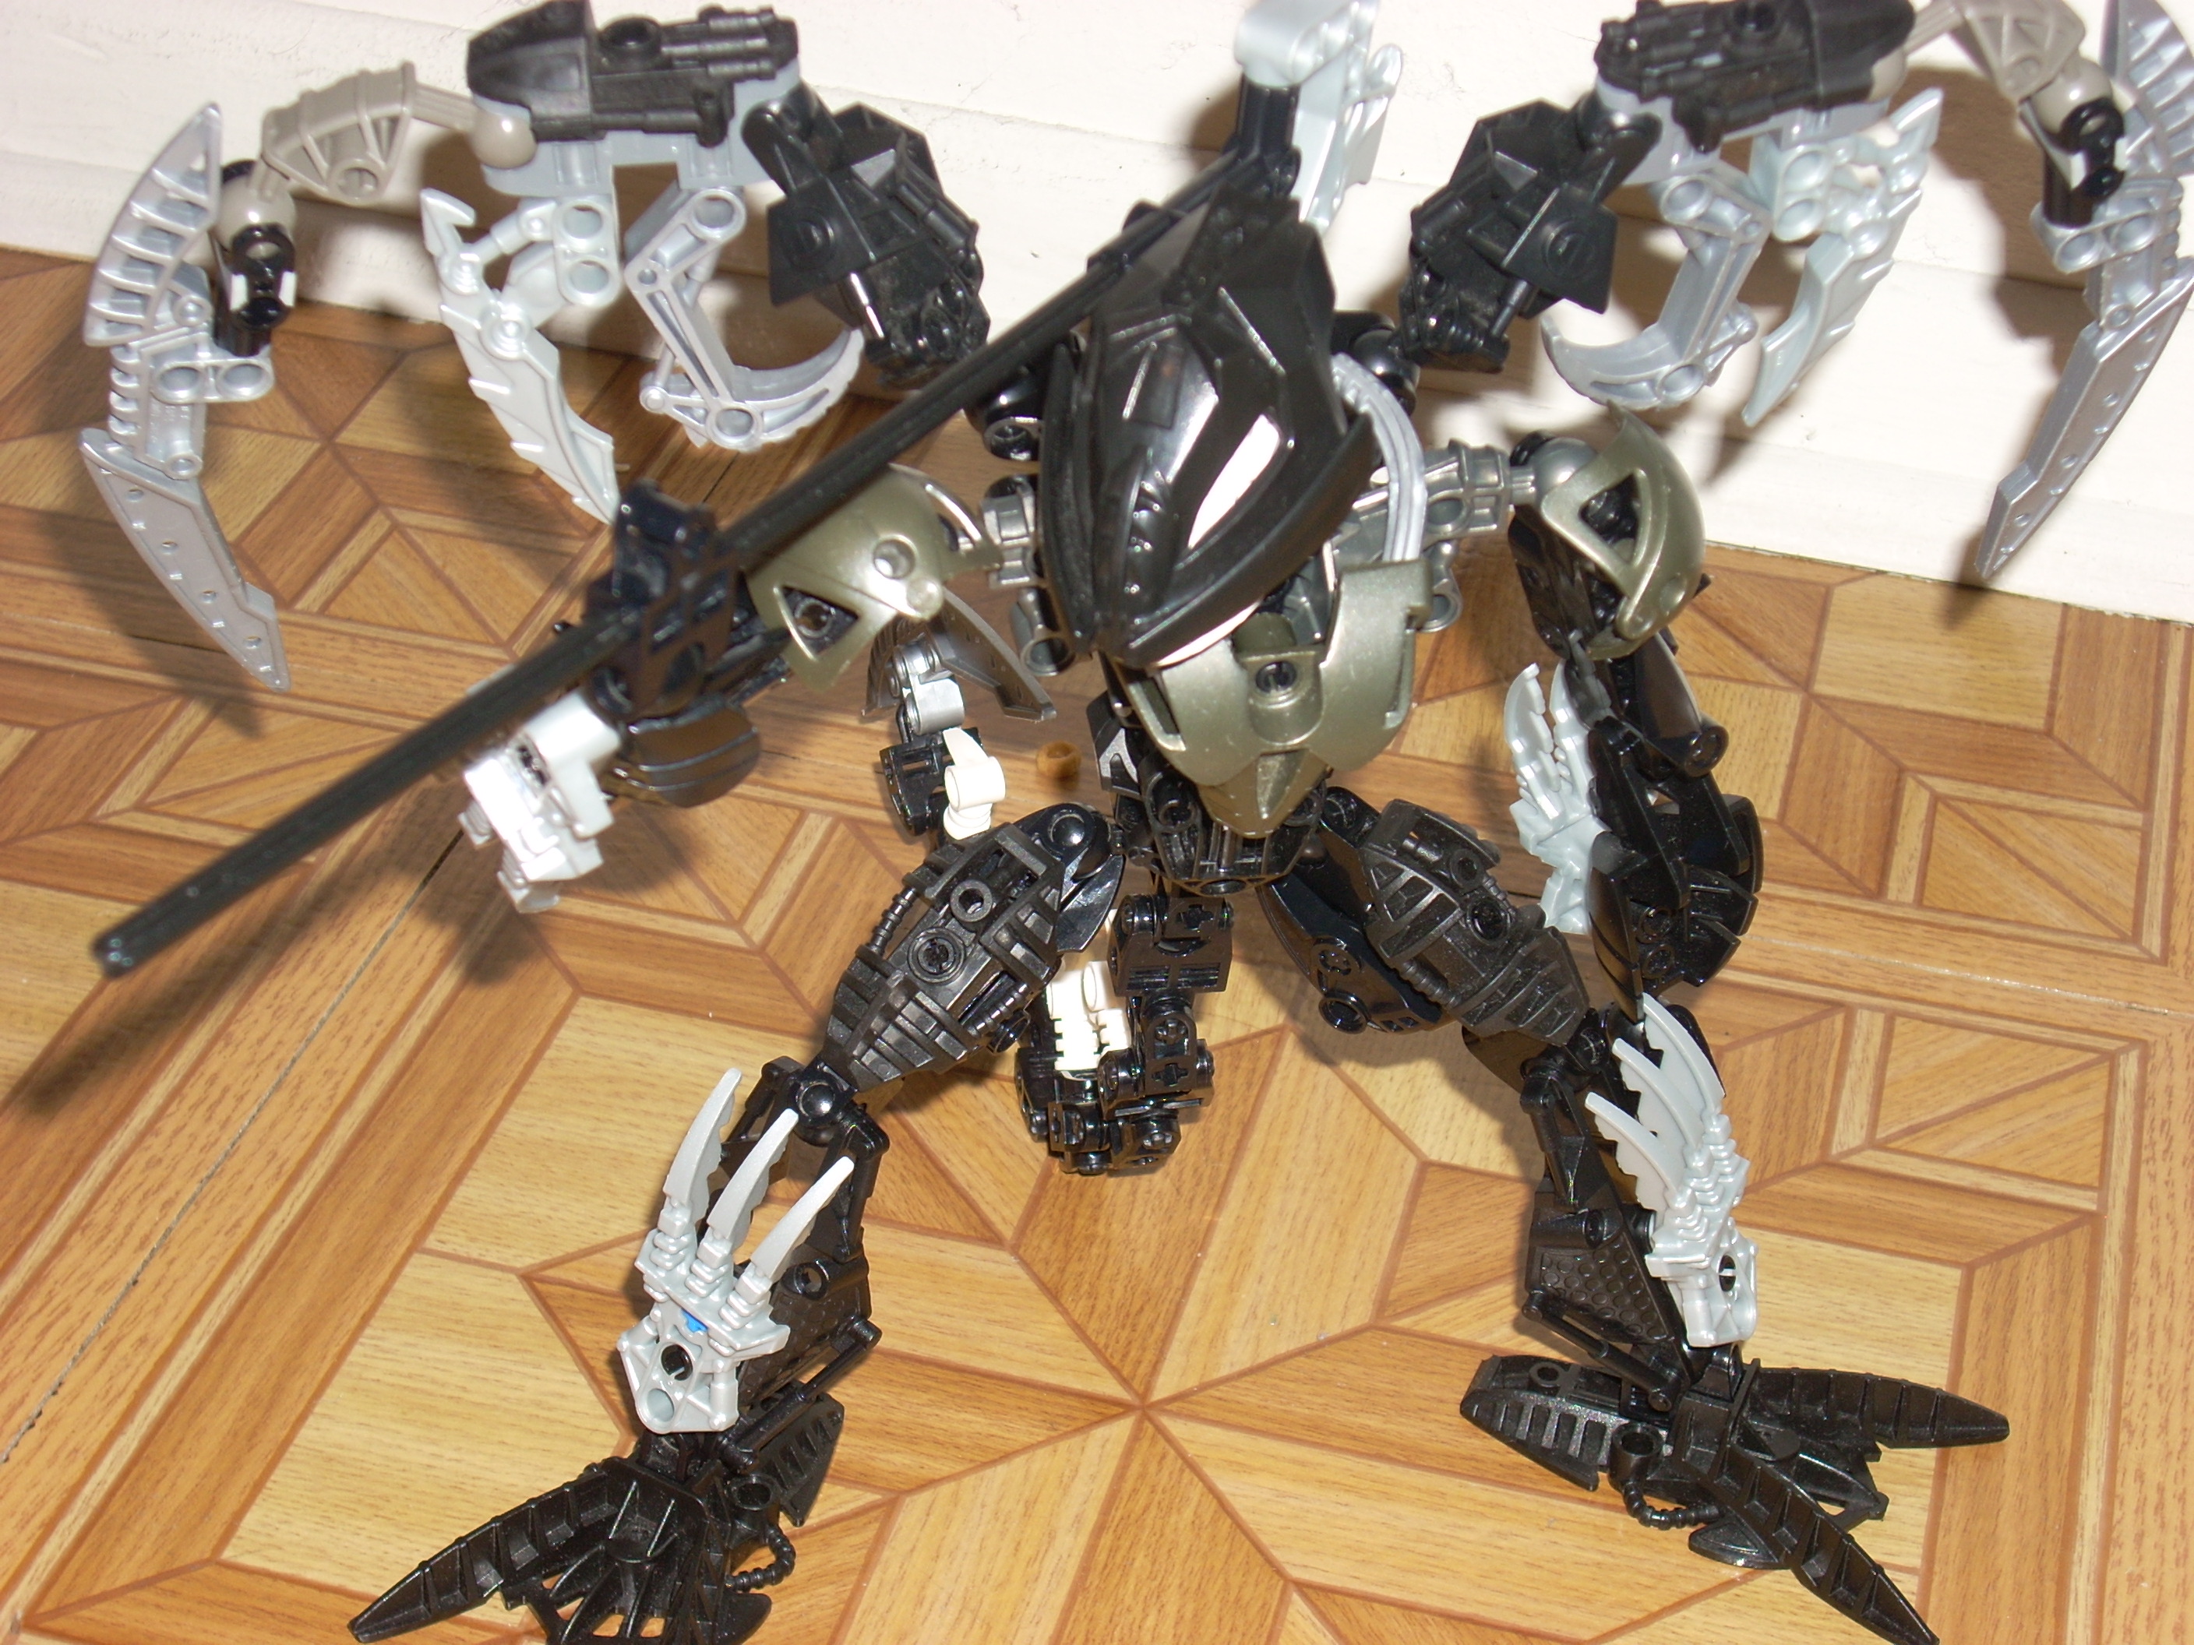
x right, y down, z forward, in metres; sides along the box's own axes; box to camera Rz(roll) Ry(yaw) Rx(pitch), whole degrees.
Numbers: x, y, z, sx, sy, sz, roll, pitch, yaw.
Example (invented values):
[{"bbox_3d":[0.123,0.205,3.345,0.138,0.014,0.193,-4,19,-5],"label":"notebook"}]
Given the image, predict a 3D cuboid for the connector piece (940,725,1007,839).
[{"bbox_3d":[-0.021,-0.007,0.686,0.009,0.020,0.009,-10,31,-18],"label":"connector piece"}]

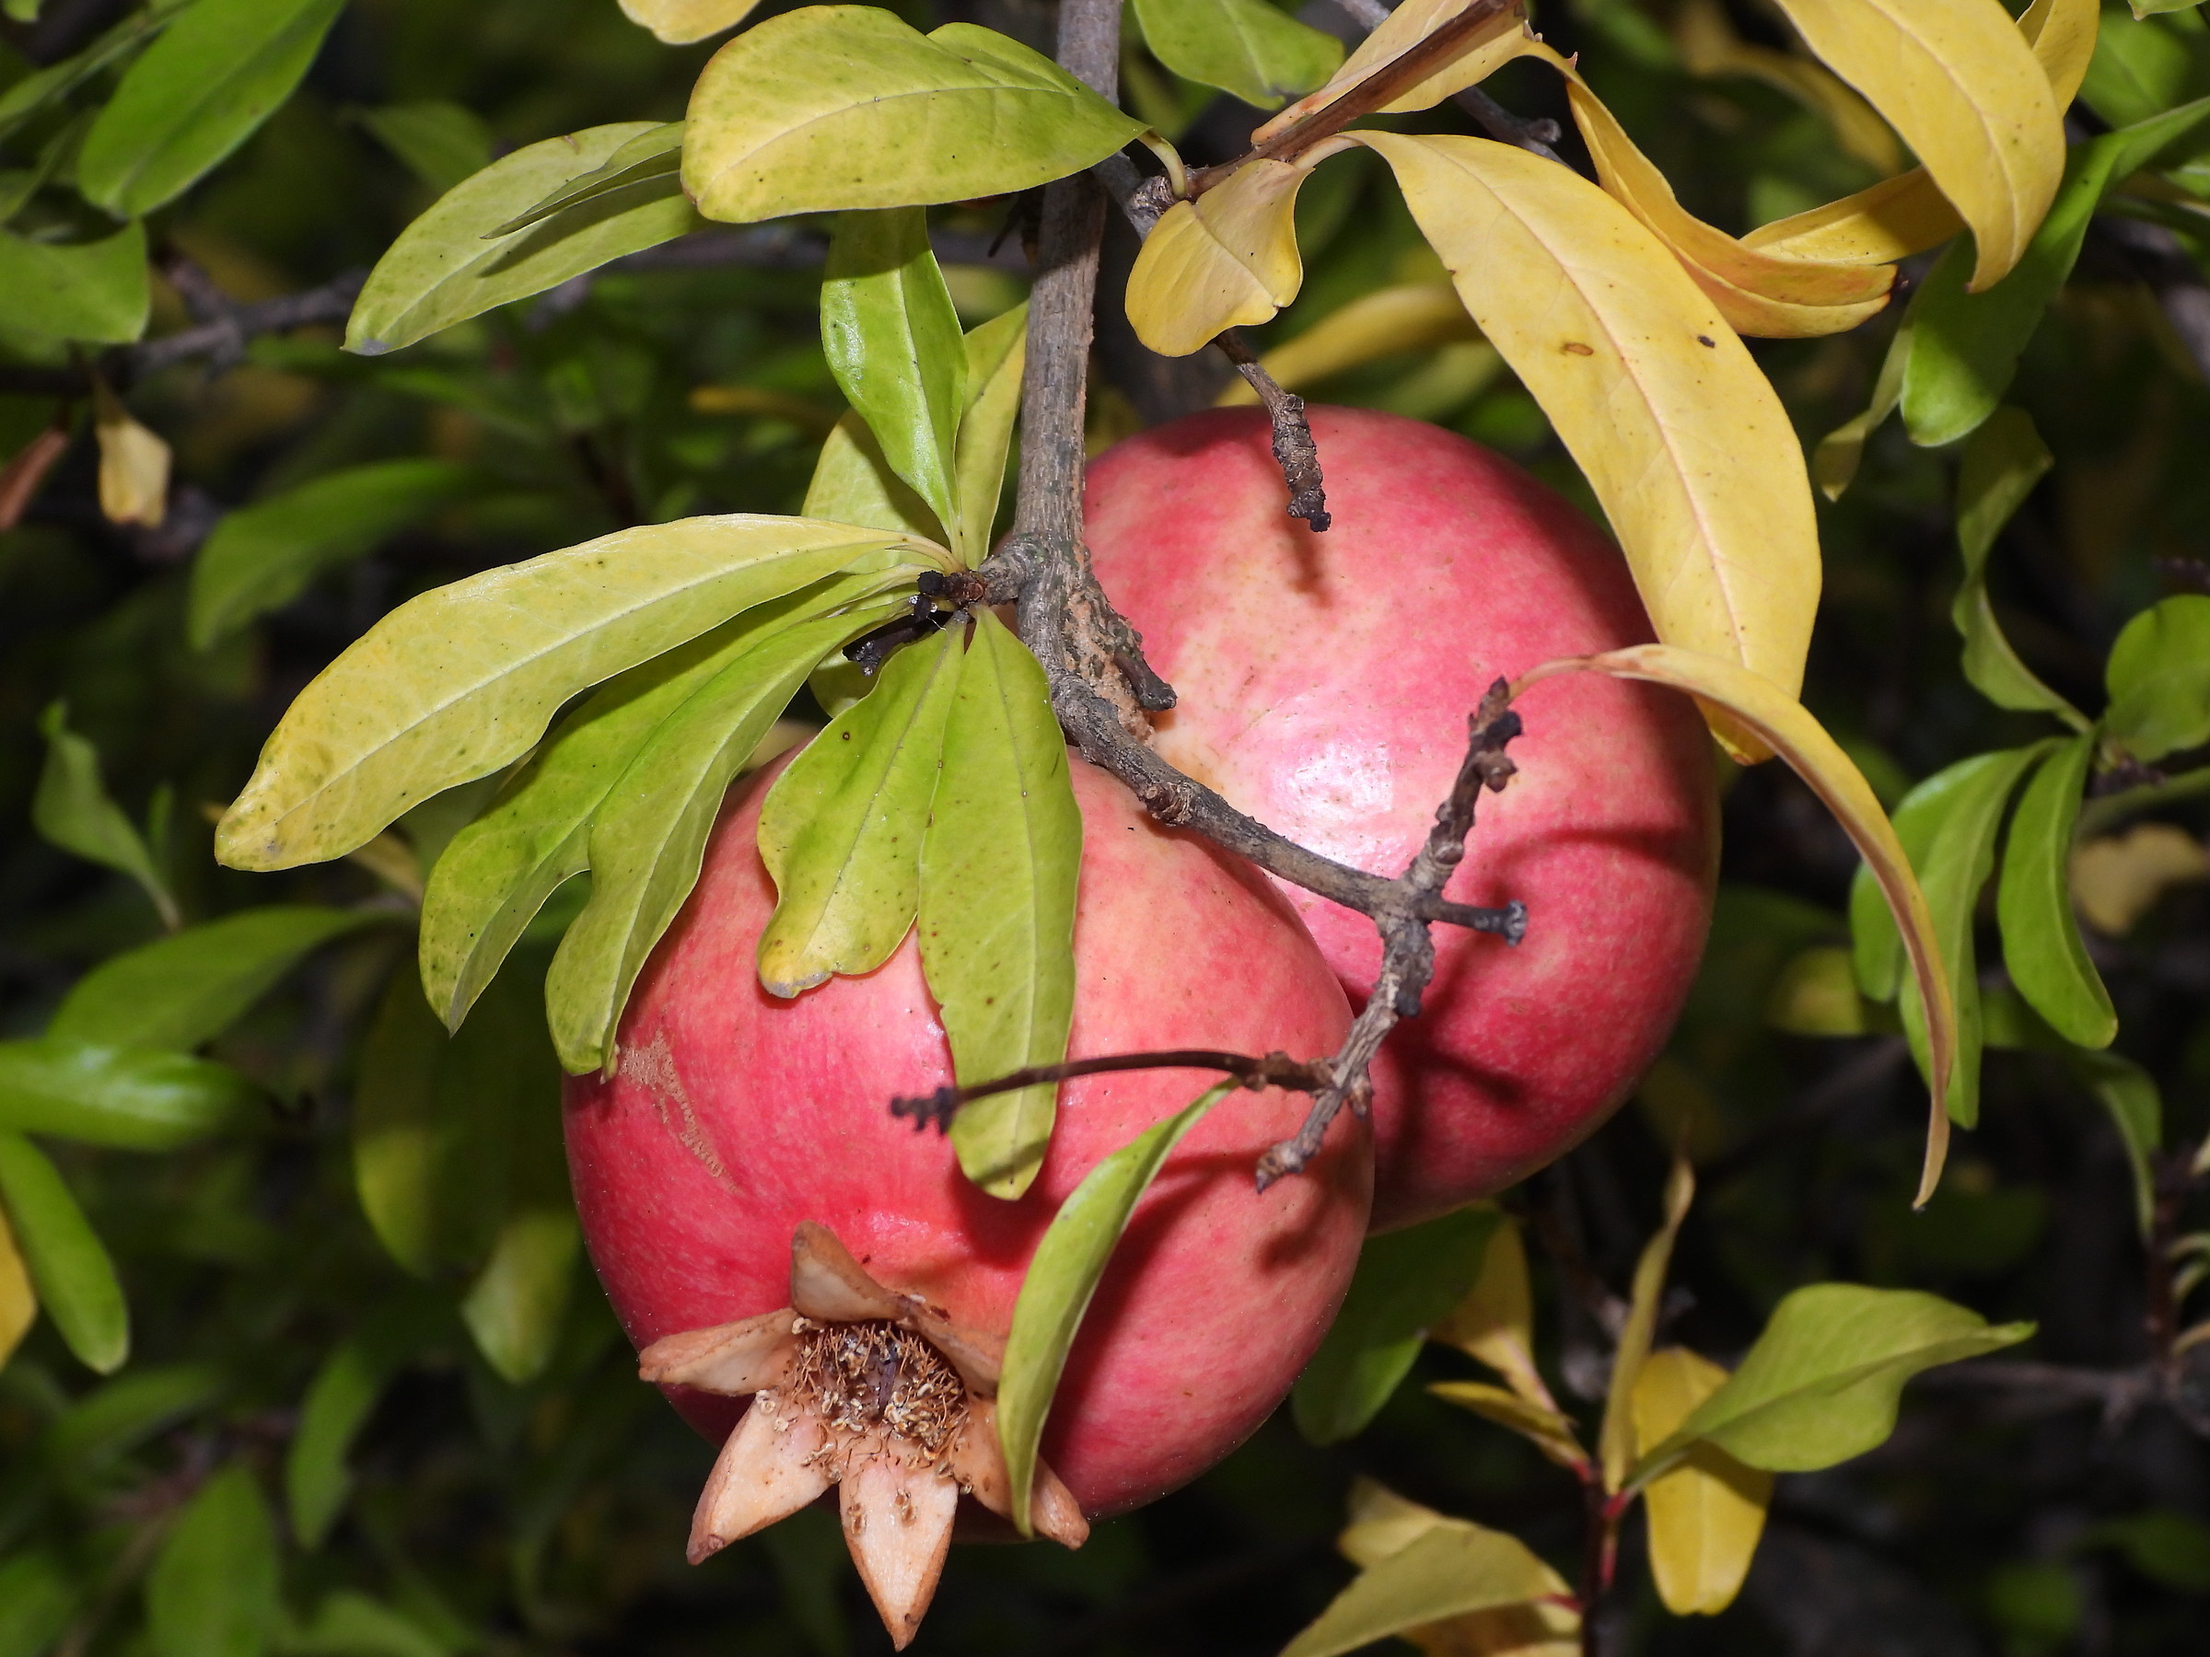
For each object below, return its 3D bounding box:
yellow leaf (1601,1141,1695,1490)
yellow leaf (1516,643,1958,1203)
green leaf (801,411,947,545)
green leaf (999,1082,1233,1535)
[{"bbox_3d":[0.057,0.052,0.970,0.006,0.036,0.011,11,0,0],"label":"yellow leaf"},{"bbox_3d":[0.064,0.004,0.848,0.020,0.062,0.014,-38,0,0],"label":"yellow leaf"},{"bbox_3d":[-0.022,-0.036,0.953,0.006,0.017,0.025,22,25,-47],"label":"green leaf"},{"bbox_3d":[-0.002,0.041,0.822,0.009,0.044,0.011,25,-8,0],"label":"green leaf"}]

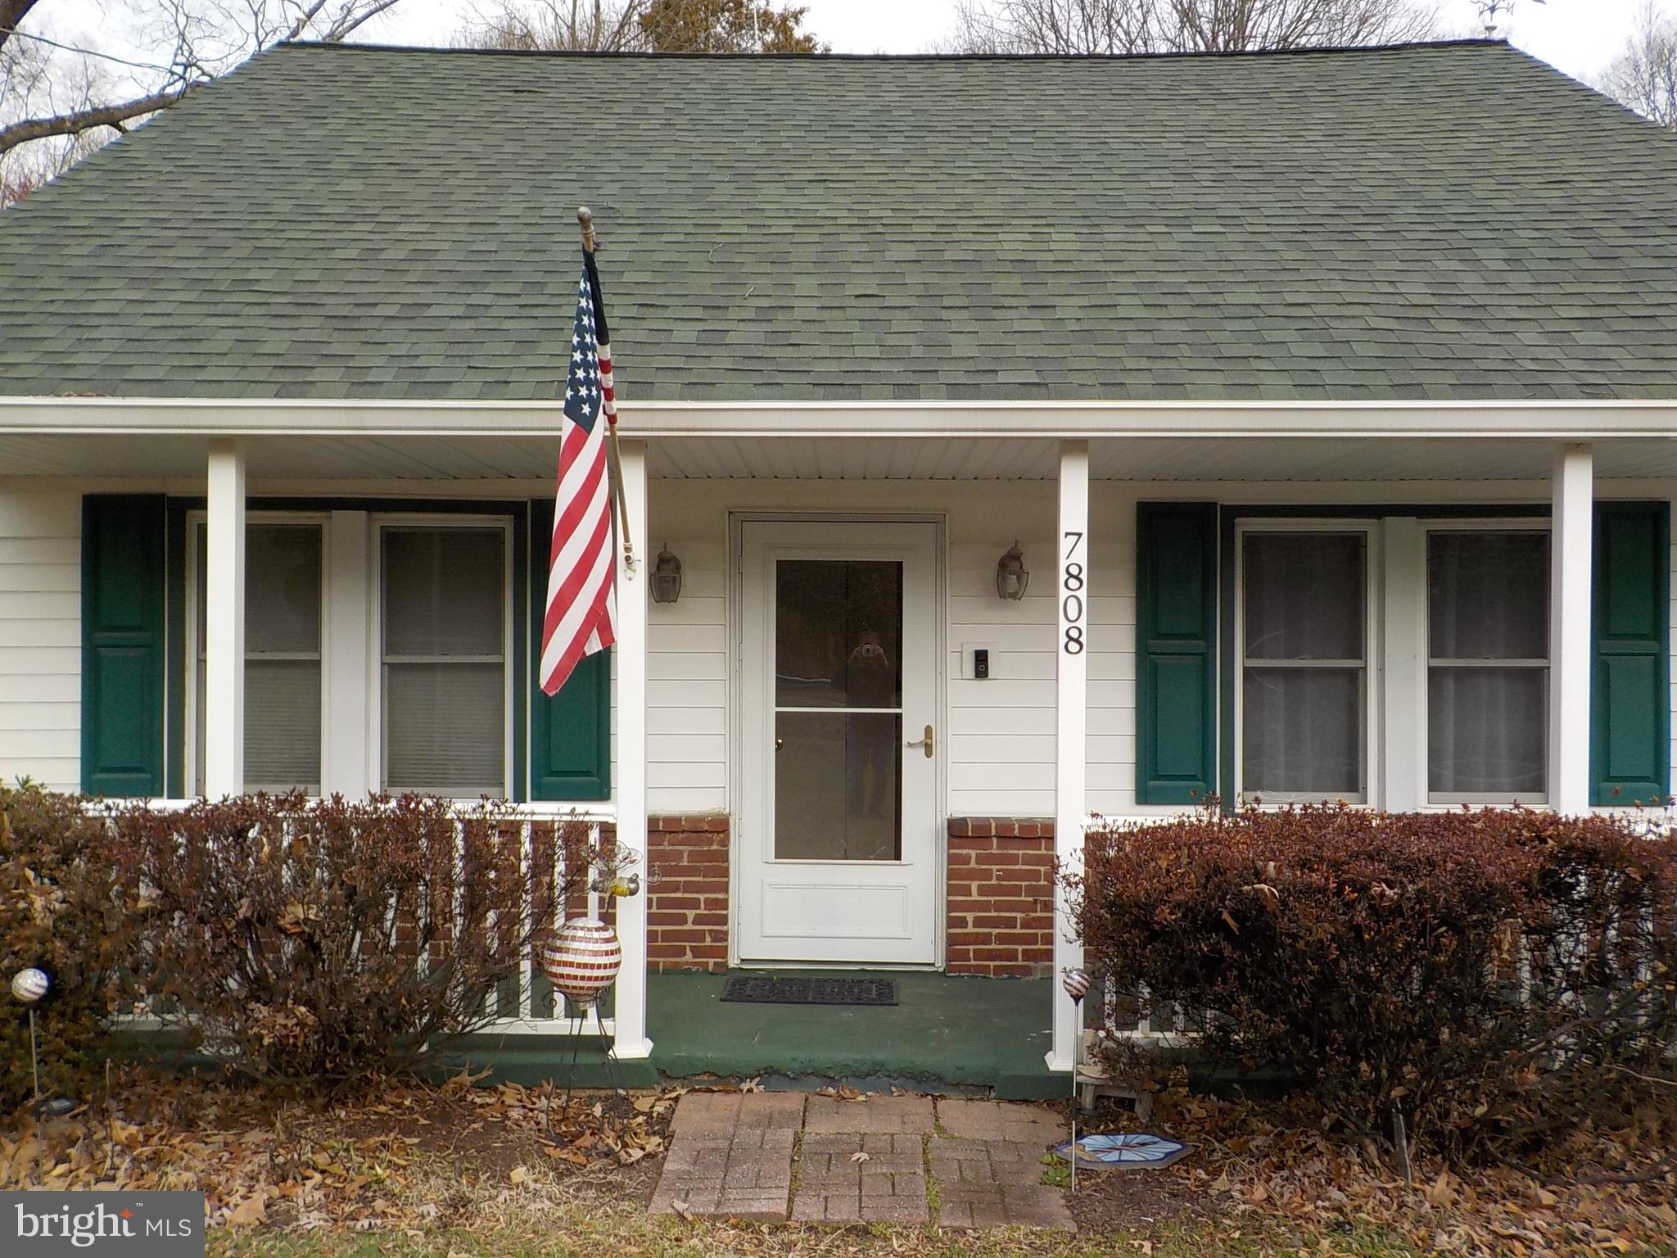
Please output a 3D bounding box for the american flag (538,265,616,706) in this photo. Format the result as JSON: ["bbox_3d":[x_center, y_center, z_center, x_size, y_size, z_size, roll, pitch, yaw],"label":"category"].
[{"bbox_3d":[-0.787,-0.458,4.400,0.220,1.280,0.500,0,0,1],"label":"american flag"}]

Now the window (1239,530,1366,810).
[{"bbox_3d":[2.149,0.175,6.705,0.586,1.259,0.080,0,0,1],"label":"window"}]

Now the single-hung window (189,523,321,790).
[{"bbox_3d":[-2.671,0.127,6.688,0.610,1.280,0.100,0,0,1],"label":"single-hung window"}]

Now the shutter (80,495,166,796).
[{"bbox_3d":[-3.307,0.080,6.721,0.378,1.390,0.040,0,0,1],"label":"shutter"}]

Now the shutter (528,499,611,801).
[{"bbox_3d":[-1.232,0.098,6.698,0.378,1.390,0.040,0,0,1],"label":"shutter"}]

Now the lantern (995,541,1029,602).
[{"bbox_3d":[0.779,-0.256,6.519,0.155,0.275,0.190,0,0,1],"label":"lantern"}]

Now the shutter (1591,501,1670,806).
[{"bbox_3d":[3.617,0.114,6.645,0.378,1.390,0.040,0,0,1],"label":"shutter"}]

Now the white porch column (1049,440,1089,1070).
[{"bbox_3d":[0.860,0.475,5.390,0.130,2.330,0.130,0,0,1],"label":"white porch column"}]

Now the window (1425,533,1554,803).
[{"bbox_3d":[2.955,0.163,6.576,0.600,1.260,0.100,0,0,1],"label":"window"}]

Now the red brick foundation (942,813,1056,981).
[{"bbox_3d":[0.739,1.227,6.640,0.510,0.735,0.150,0,0,1],"label":"red brick foundation"}]

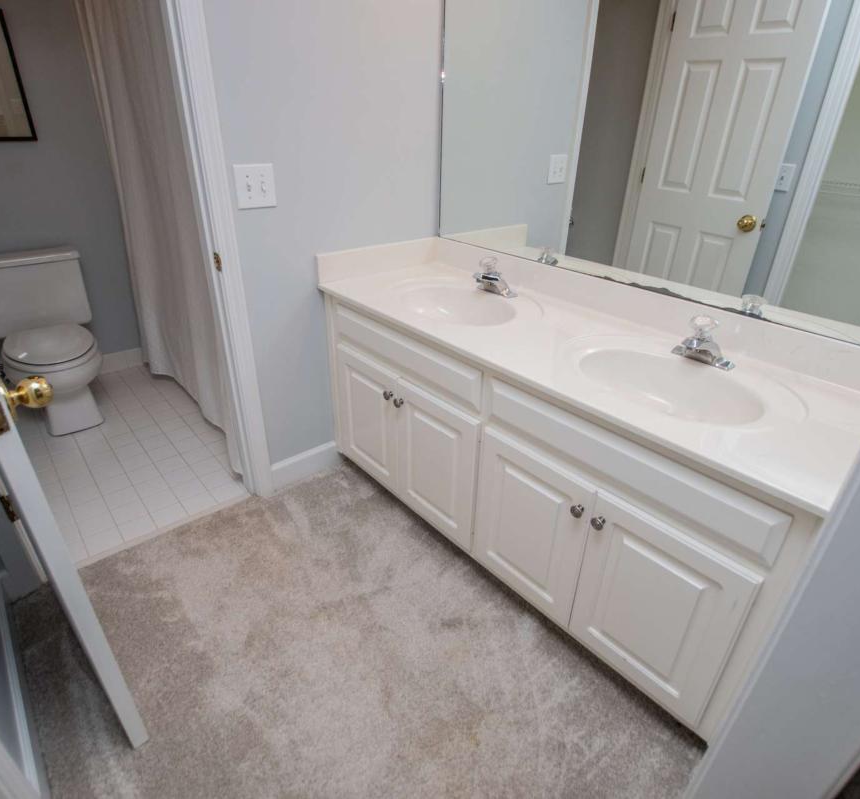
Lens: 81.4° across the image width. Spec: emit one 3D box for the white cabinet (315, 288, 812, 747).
[{"bbox_3d":[0.328,0.162,1.647,0.553,0.735,1.530,-22,37,-37],"label":"white cabinet"}]

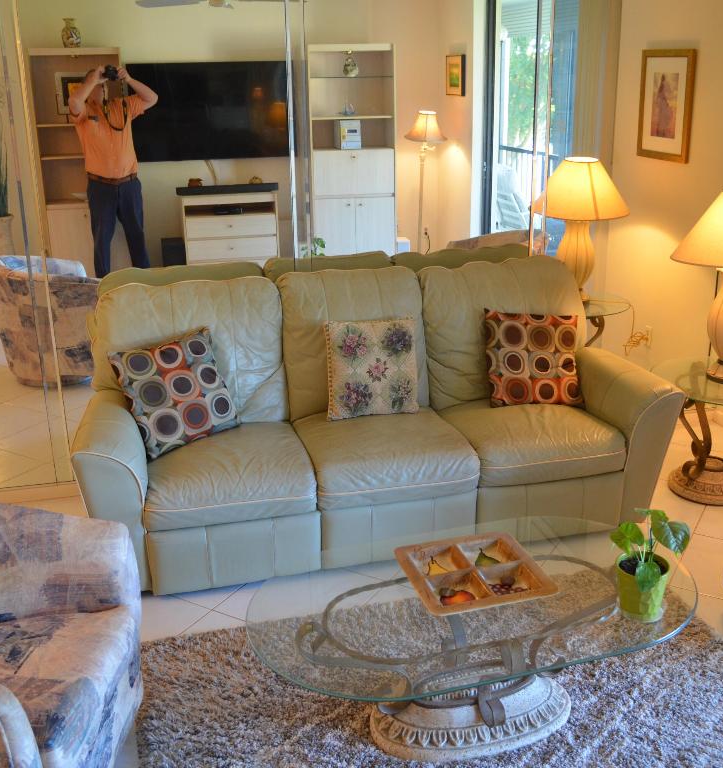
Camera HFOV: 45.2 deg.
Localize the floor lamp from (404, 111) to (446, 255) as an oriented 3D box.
[{"bbox_3d":[0.528,-1.592,7.285,0.375,1.380,0.375,-1,19,0],"label":"floor lamp"}]

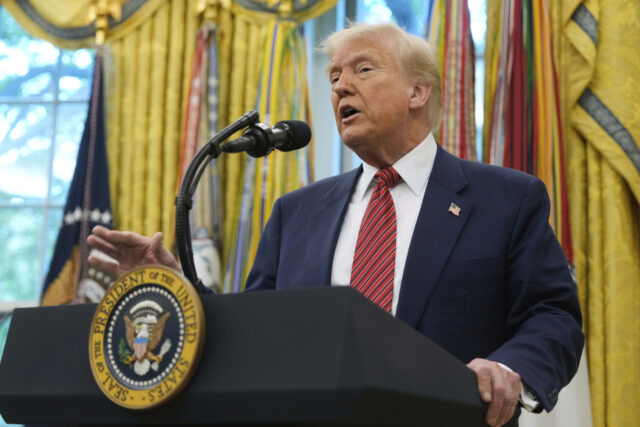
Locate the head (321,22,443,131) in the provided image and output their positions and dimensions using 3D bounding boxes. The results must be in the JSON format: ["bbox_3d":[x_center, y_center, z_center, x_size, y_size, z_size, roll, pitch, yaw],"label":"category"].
[{"bbox_3d":[0.116,-0.243,2.330,0.185,0.250,0.235,-10,-14,39],"label":"head"}]

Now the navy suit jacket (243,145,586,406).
[{"bbox_3d":[0.120,0.245,2.230,0.660,0.770,0.450,-4,-12,28],"label":"navy suit jacket"}]

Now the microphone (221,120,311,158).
[{"bbox_3d":[-0.083,-0.112,1.880,0.047,0.050,0.172,-9,3,45],"label":"microphone"}]

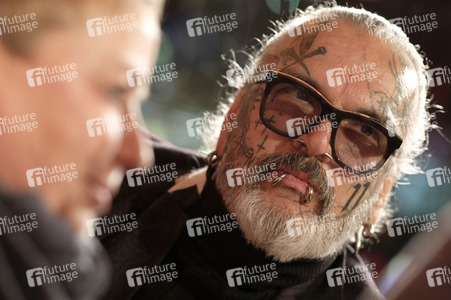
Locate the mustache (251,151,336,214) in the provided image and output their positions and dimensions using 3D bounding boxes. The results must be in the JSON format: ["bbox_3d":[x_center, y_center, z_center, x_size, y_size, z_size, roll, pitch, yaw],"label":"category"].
[{"bbox_3d":[0.063,0.026,1.500,0.075,0.044,0.031,26,-13,-1],"label":"mustache"}]

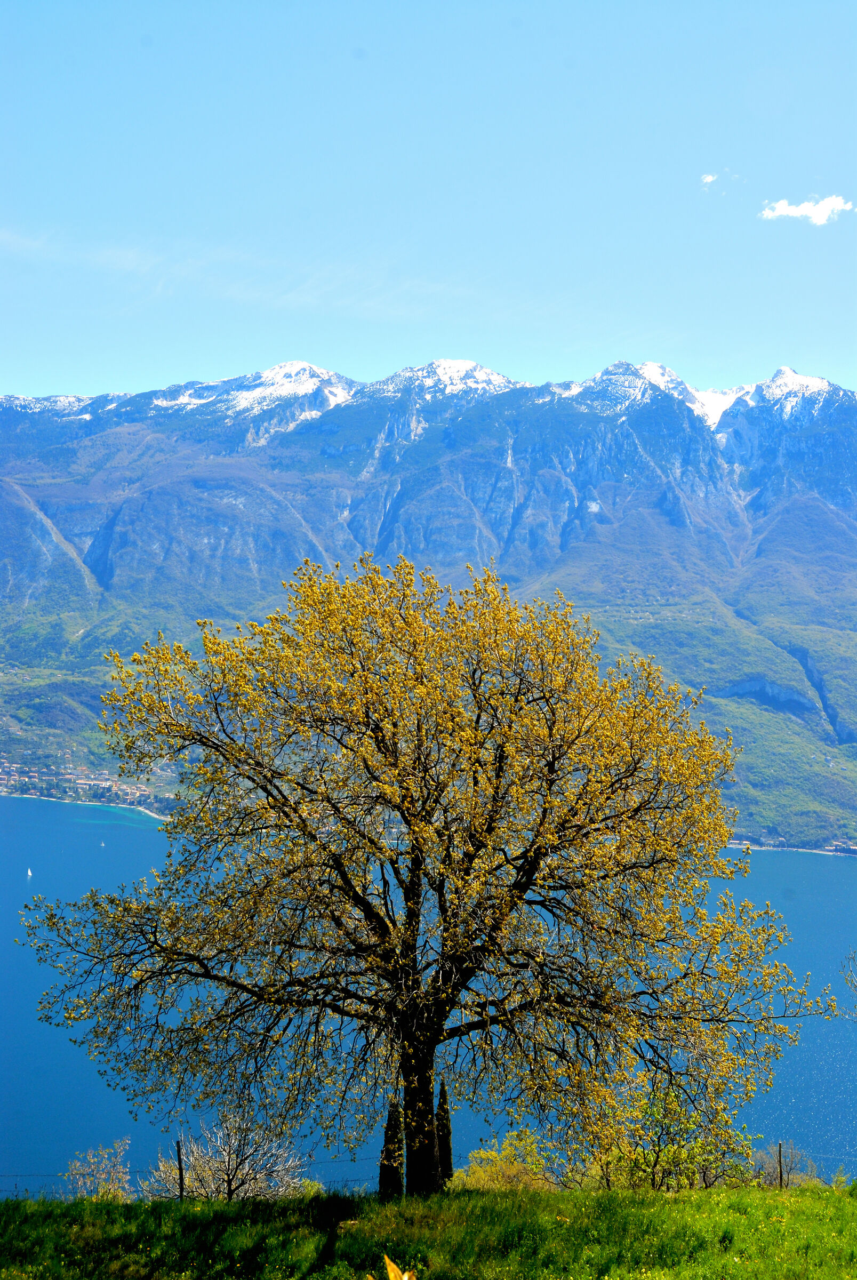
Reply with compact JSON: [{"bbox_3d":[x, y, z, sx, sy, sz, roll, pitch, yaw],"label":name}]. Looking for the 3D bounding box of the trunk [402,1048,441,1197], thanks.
[{"bbox_3d":[-0.119,8.817,28.000,0.710,2.680,0.700,0,-2,0],"label":"trunk"}]

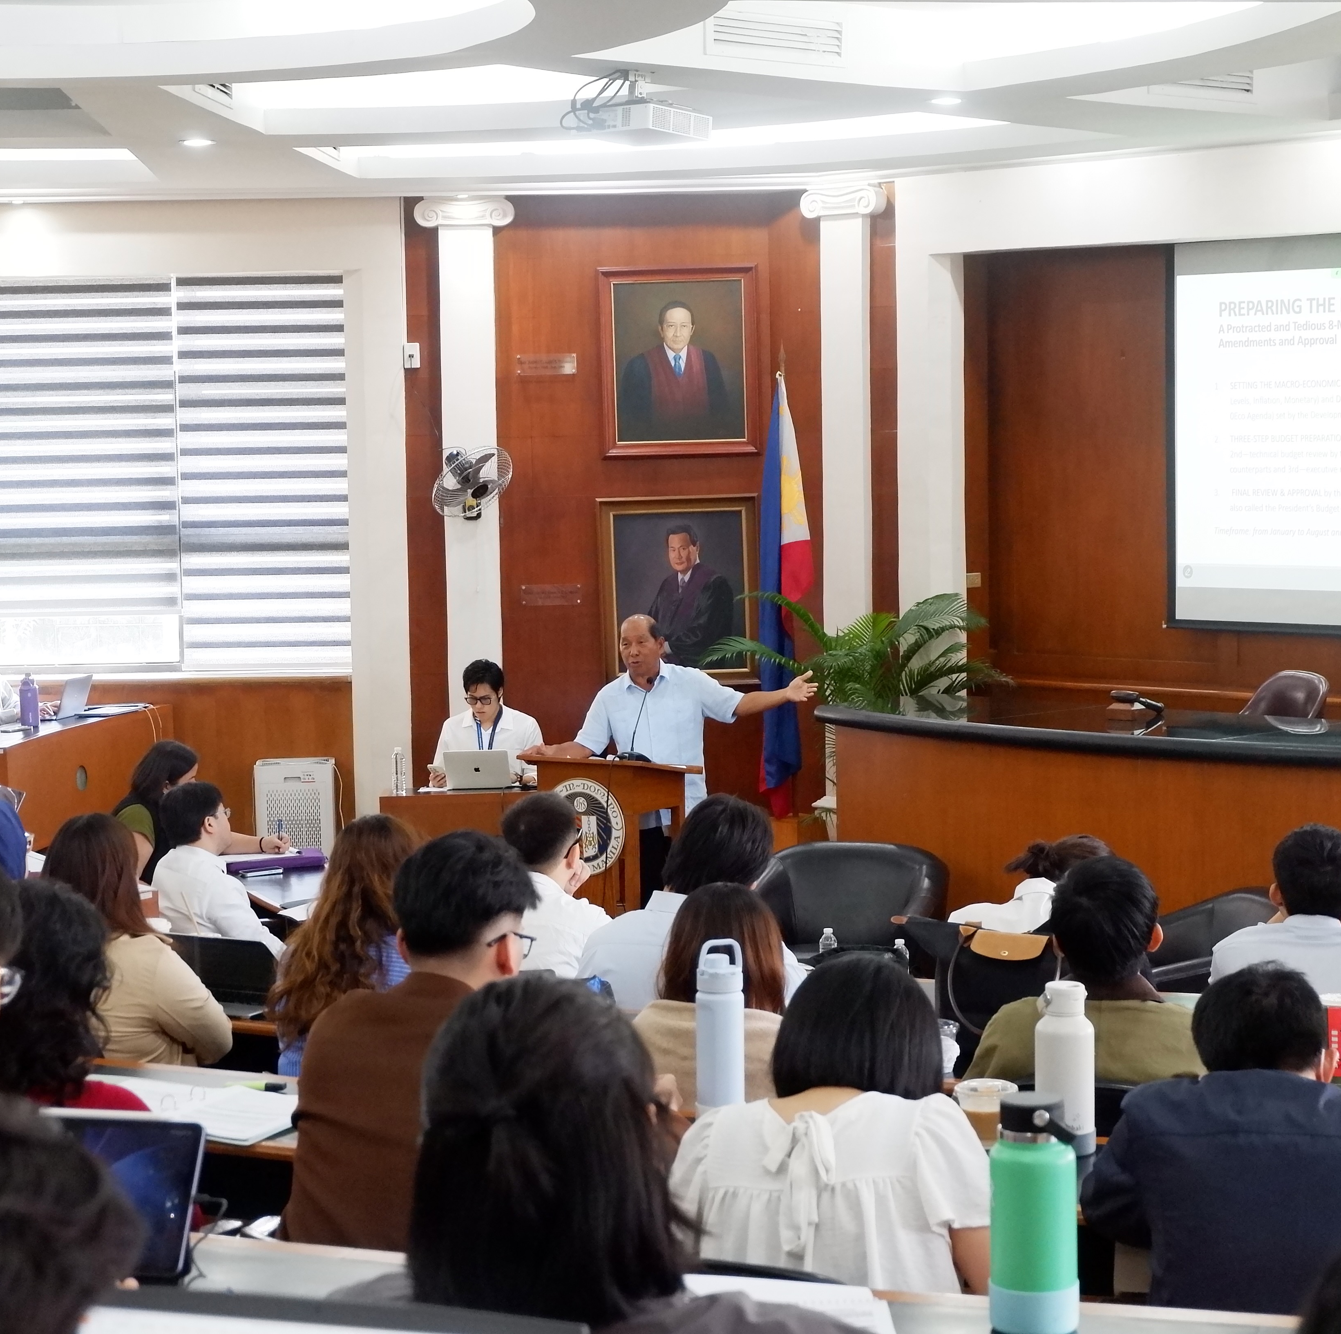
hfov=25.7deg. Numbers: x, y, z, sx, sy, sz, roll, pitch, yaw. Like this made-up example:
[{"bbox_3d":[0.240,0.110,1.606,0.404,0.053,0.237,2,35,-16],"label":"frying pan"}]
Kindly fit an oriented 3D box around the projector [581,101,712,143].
[{"bbox_3d":[-0.085,-1.607,8.700,0.330,0.085,0.270,3,1,41],"label":"projector"}]

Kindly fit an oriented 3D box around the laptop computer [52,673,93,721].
[{"bbox_3d":[-3.010,0.139,14.392,0.260,0.205,0.310,0,5,9],"label":"laptop computer"}]

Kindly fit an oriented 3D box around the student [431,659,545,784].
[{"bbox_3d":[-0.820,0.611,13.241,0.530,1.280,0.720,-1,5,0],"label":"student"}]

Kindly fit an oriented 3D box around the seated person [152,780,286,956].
[{"bbox_3d":[-1.361,0.954,8.985,0.750,1.230,0.480,-3,5,-31],"label":"seated person"}]

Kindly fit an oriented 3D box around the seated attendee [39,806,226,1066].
[{"bbox_3d":[-1.184,0.937,6.638,0.500,1.250,0.750,2,5,38],"label":"seated attendee"}]

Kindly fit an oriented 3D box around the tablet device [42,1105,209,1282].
[{"bbox_3d":[-0.673,0.623,3.450,0.255,0.182,0.015,0,-18,16],"label":"tablet device"}]

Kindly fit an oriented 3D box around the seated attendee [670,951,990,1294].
[{"bbox_3d":[0.277,0.995,4.261,0.470,1.180,0.750,0,4,13],"label":"seated attendee"}]

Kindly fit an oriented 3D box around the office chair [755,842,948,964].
[{"bbox_3d":[0.665,1.093,10.773,0.710,0.880,0.700,-1,5,-3],"label":"office chair"}]

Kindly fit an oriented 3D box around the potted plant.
[{"bbox_3d":[0.854,0.204,13.700,1.350,1.080,1.150,-1,5,3],"label":"potted plant"}]

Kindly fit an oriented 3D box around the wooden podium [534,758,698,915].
[{"bbox_3d":[-0.212,0.923,10.841,0.580,1.150,0.500,2,5,30],"label":"wooden podium"}]

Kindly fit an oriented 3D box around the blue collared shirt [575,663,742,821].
[{"bbox_3d":[-0.064,0.352,12.750,0.720,0.750,0.360,0,5,14],"label":"blue collared shirt"}]

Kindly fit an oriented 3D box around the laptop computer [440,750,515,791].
[{"bbox_3d":[-0.853,0.440,13.042,0.300,0.195,0.290,-2,5,-11],"label":"laptop computer"}]

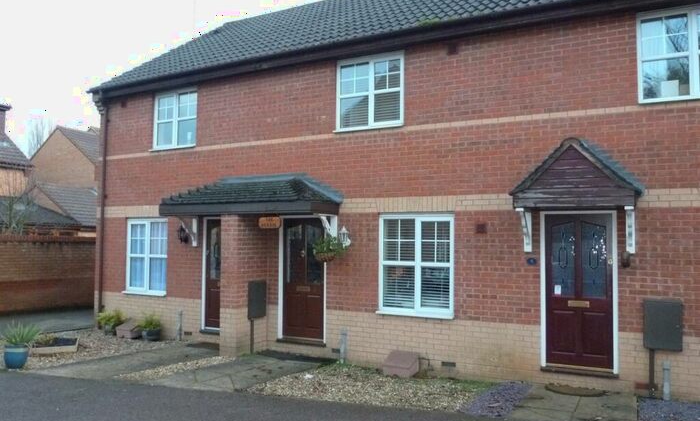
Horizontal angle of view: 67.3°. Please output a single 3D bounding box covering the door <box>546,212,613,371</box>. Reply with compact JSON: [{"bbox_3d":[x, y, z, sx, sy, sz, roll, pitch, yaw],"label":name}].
[{"bbox_3d":[3.010,1.055,6.901,0.800,1.990,0.080,-1,-4,27],"label":"door"}]

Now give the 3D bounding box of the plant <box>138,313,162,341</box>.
[{"bbox_3d":[-3.749,2.191,9.930,0.390,0.480,0.380,-1,-4,27],"label":"plant"}]

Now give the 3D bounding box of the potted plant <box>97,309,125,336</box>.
[{"bbox_3d":[-4.589,2.150,10.075,0.470,0.500,0.450,-1,-4,27],"label":"potted plant"}]

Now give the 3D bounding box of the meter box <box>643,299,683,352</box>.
[{"bbox_3d":[3.585,1.315,6.044,0.380,0.550,0.220,-1,-4,27],"label":"meter box"}]

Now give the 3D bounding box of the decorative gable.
[{"bbox_3d":[2.721,-0.416,6.374,1.410,0.805,0.630,-1,-4,27],"label":"decorative gable"}]

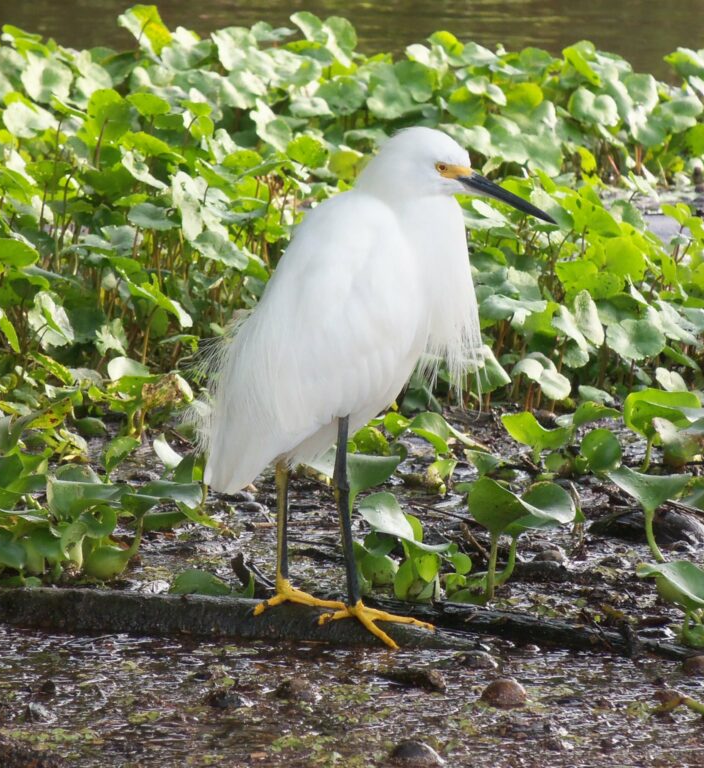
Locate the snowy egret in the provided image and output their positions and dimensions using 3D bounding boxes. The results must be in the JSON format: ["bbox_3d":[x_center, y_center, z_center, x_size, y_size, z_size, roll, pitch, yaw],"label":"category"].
[{"bbox_3d":[0.020,0.002,5.700,0.305,0.440,0.140,2,13,8],"label":"snowy egret"}]

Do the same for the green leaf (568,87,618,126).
[{"bbox_3d":[0.262,-0.303,7.200,0.052,0.036,0.037,0,12,0],"label":"green leaf"}]

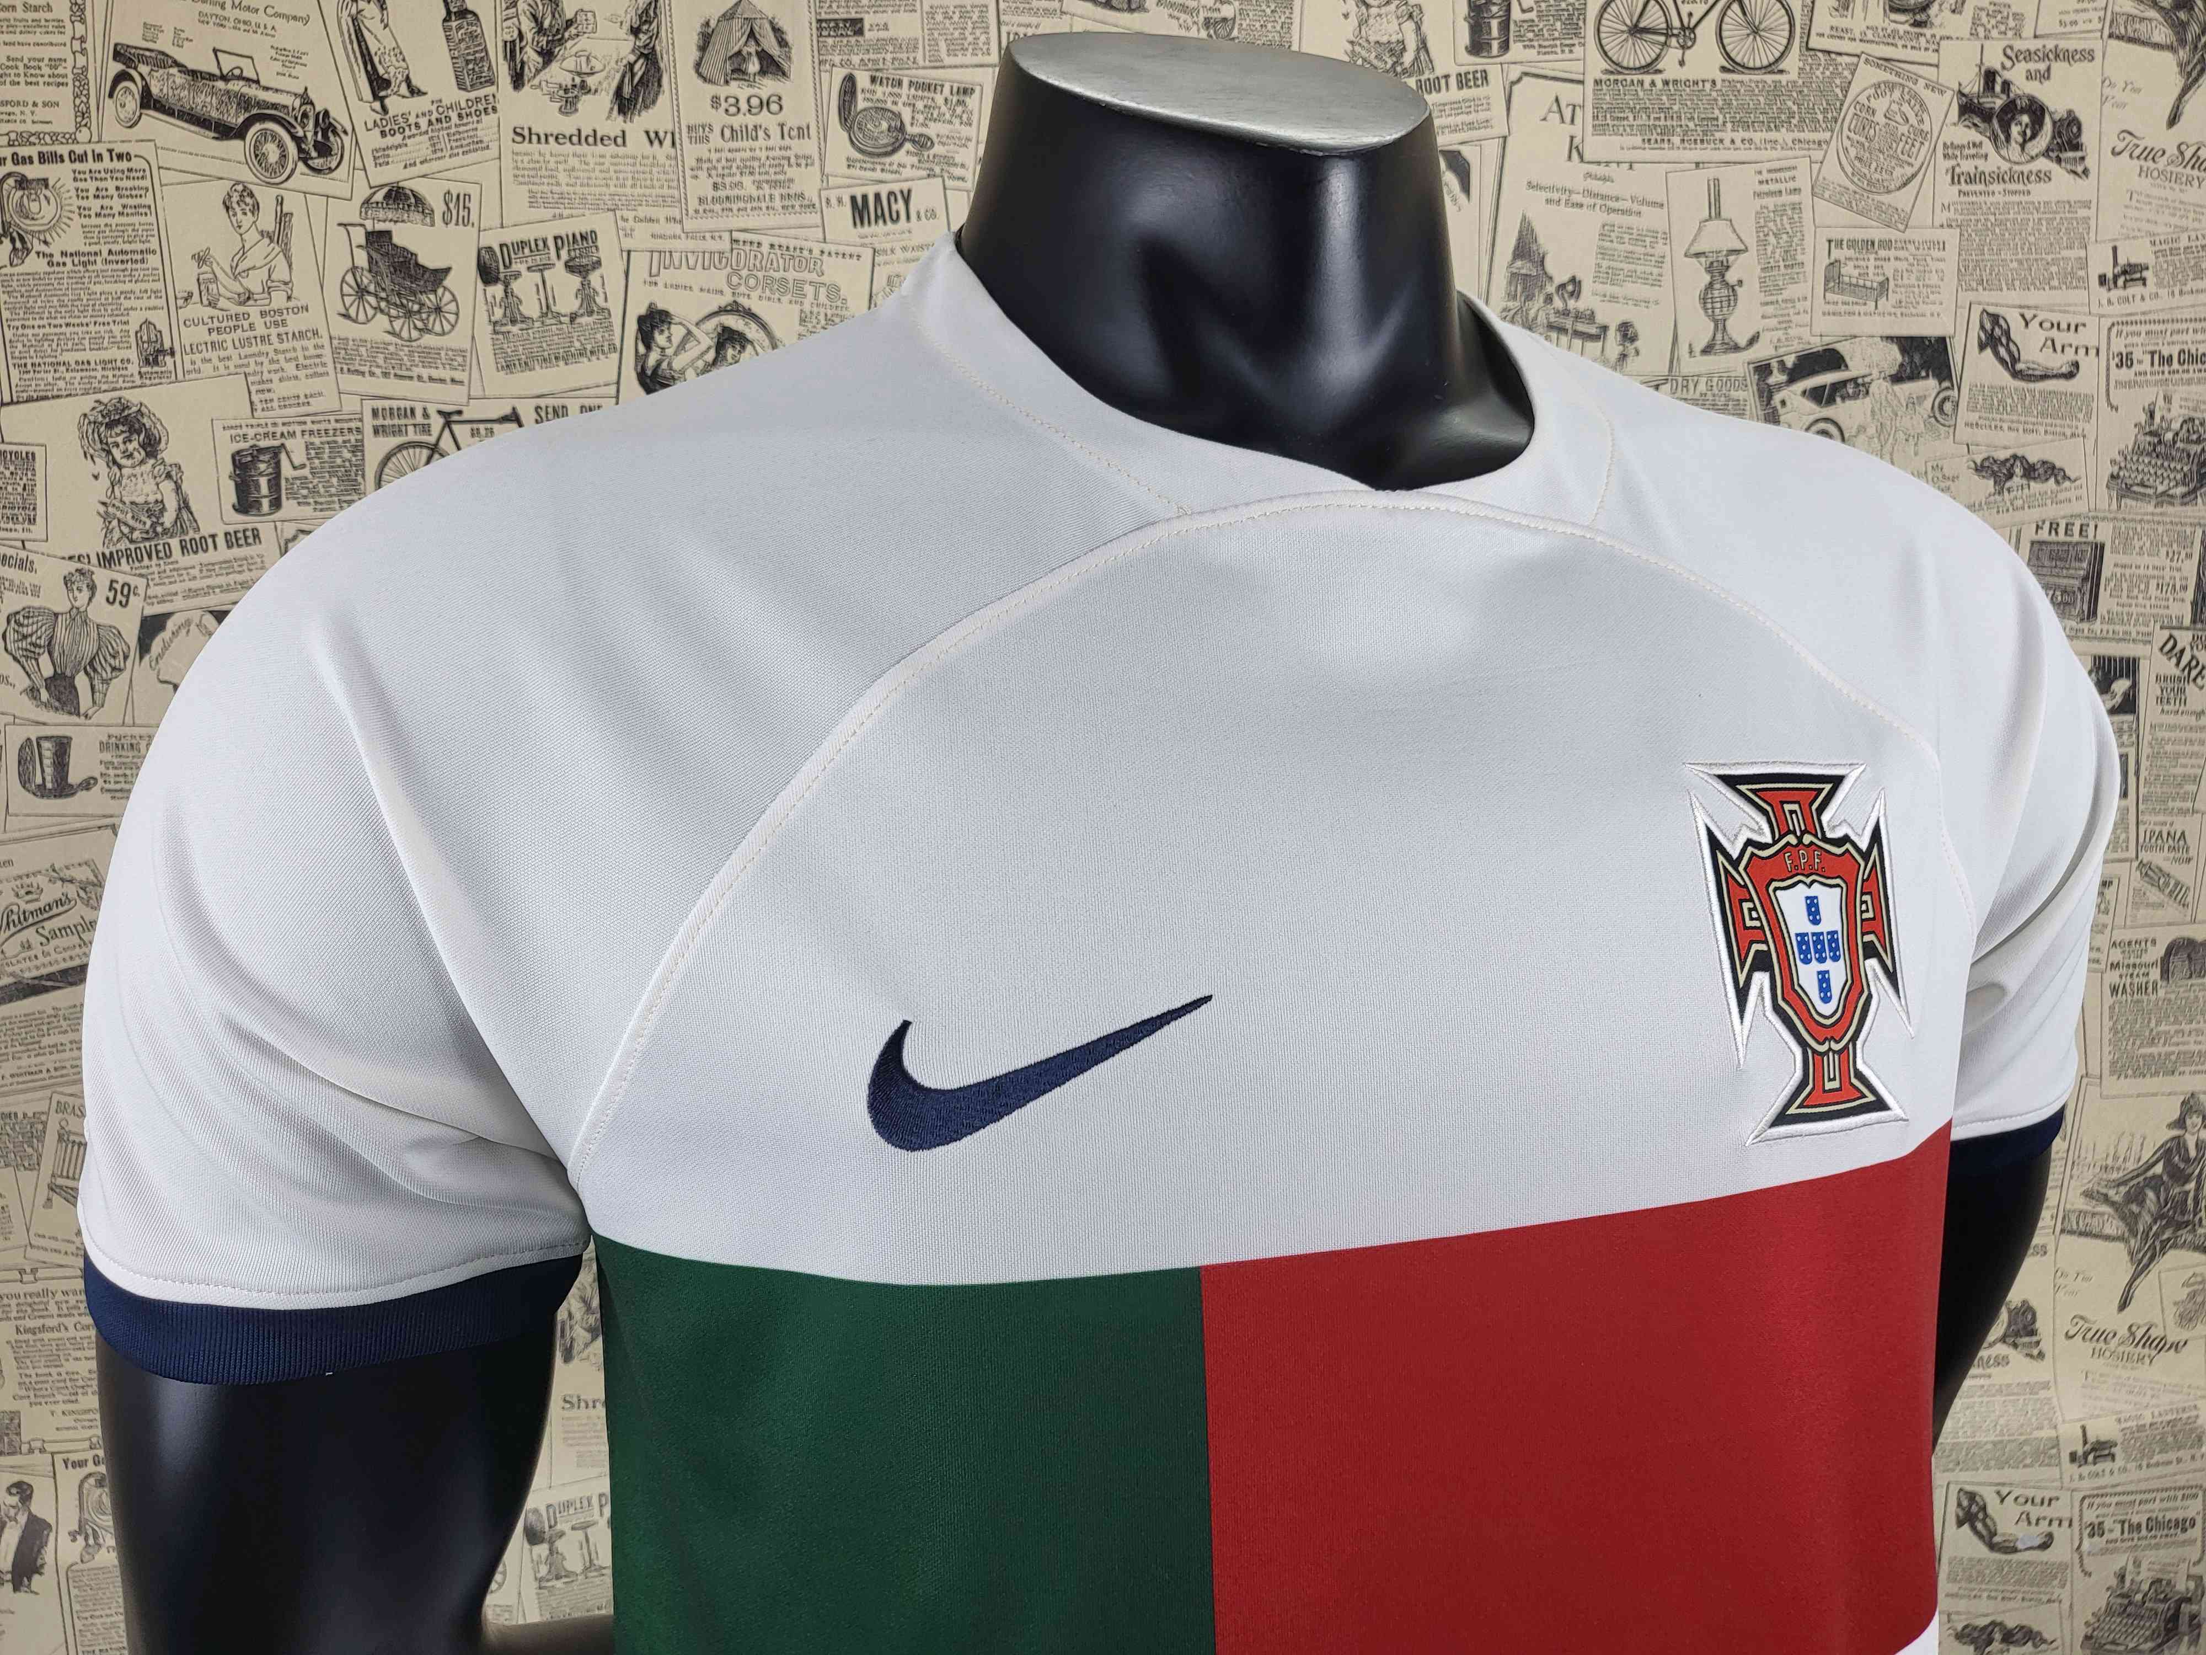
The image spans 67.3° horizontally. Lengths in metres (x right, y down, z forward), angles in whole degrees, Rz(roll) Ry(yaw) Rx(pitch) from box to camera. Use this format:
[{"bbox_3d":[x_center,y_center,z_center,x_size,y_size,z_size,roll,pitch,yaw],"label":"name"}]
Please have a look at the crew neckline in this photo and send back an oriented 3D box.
[{"bbox_3d":[0.034,-0.110,0.411,0.183,0.090,0.150,-2,4,-18],"label":"crew neckline"}]

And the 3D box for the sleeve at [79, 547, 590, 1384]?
[{"bbox_3d":[-0.160,0.020,0.361,0.112,0.160,0.135,-2,4,-18],"label":"sleeve"}]

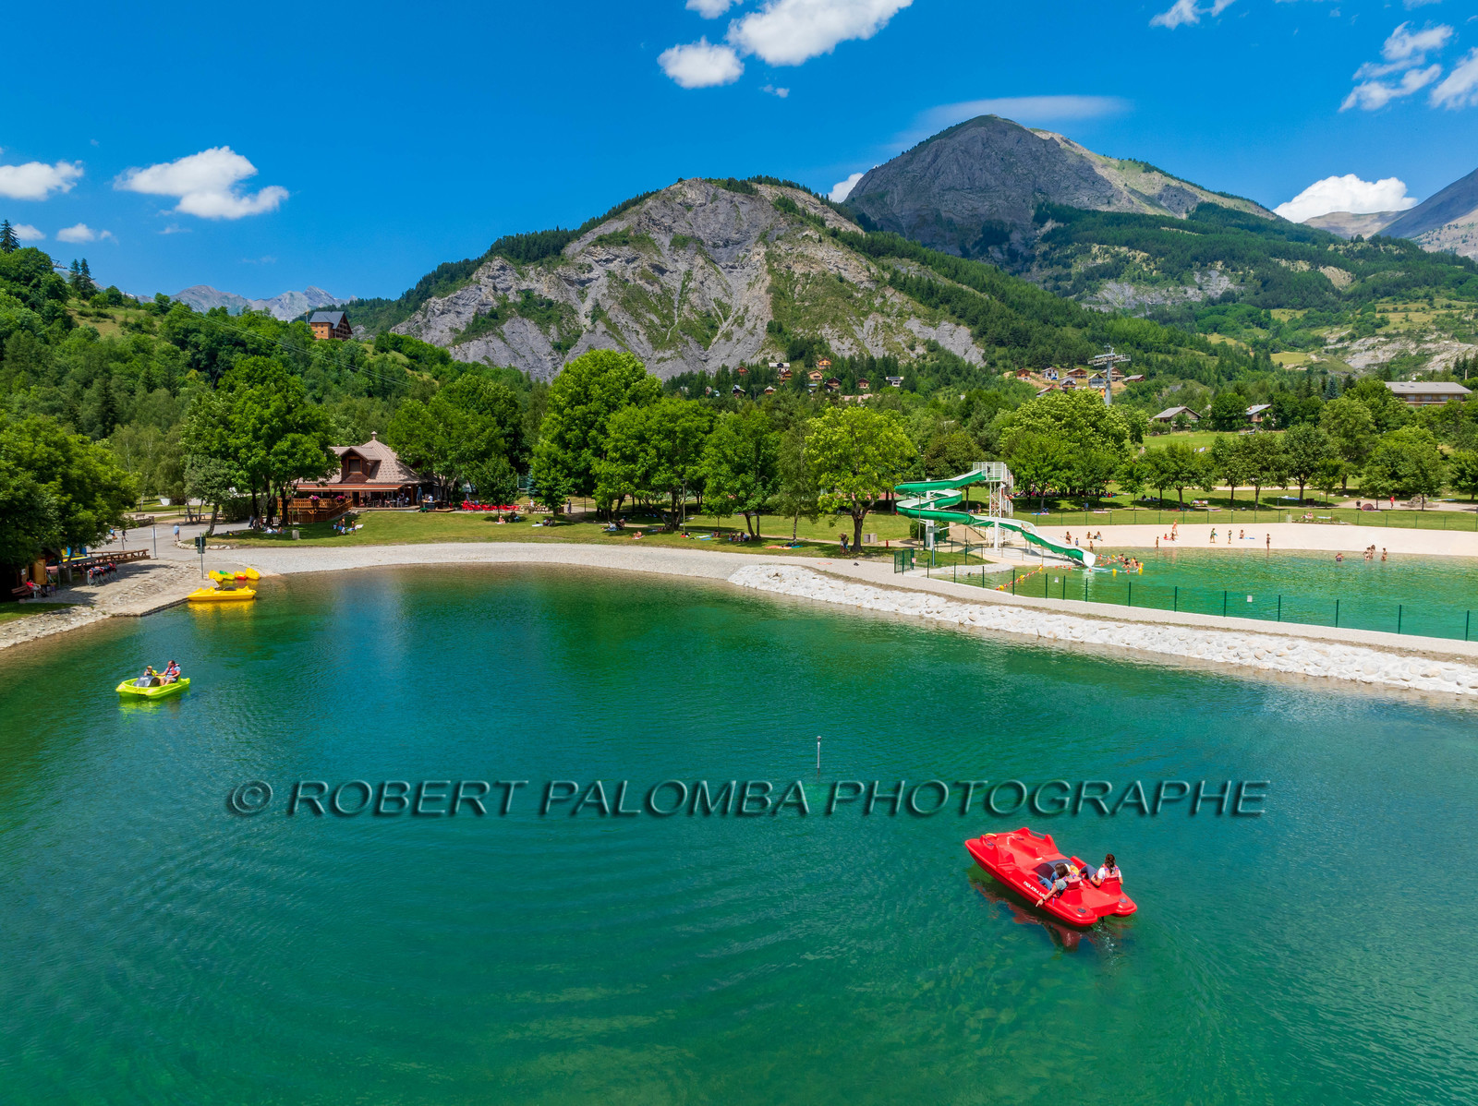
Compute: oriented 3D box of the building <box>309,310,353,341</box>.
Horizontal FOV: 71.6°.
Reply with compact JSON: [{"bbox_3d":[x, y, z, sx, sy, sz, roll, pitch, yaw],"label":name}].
[{"bbox_3d":[-192.764,-106.945,485.000,15.200,14.300,13.800,1,5,11],"label":"building"}]

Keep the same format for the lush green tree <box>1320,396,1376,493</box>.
[{"bbox_3d":[94.657,-16.754,159.152,8.970,15.000,8.790,0,5,0],"label":"lush green tree"}]

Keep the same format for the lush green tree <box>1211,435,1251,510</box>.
[{"bbox_3d":[63.477,-10.533,132.000,5.660,9.490,5.660,0,5,0],"label":"lush green tree"}]

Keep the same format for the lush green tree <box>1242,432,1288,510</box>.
[{"bbox_3d":[62.903,-9.769,122.613,5.670,9.310,5.550,0,5,0],"label":"lush green tree"}]

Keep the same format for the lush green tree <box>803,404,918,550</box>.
[{"bbox_3d":[10.107,-6.204,85.783,9.280,12.160,9.100,0,5,0],"label":"lush green tree"}]

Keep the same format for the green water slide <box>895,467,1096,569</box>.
[{"bbox_3d":[22.900,-3.655,87.702,12.500,7.900,19.000,-2,5,-25],"label":"green water slide"}]

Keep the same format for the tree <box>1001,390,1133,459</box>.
[{"bbox_3d":[47.784,-16.133,149.348,19.600,15.576,18.000,0,5,0],"label":"tree"}]

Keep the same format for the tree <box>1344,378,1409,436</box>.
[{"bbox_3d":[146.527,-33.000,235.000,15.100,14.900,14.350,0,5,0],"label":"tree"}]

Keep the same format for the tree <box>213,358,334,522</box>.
[{"bbox_3d":[-51.960,-12.449,114.356,13.540,18.340,13.270,0,5,0],"label":"tree"}]

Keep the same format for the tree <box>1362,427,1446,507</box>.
[{"bbox_3d":[77.668,-9.898,119.591,9.840,9.680,9.650,0,5,0],"label":"tree"}]

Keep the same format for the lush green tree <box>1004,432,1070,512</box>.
[{"bbox_3d":[37.453,-10.367,129.000,8.150,10.000,8.150,0,5,0],"label":"lush green tree"}]

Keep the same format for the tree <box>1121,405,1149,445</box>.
[{"bbox_3d":[82.217,-26.485,213.523,6.740,8.370,6.610,0,5,0],"label":"tree"}]

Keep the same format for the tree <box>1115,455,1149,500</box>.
[{"bbox_3d":[49.526,-9.021,129.000,4.360,6.860,4.360,0,5,0],"label":"tree"}]

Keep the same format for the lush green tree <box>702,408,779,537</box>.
[{"bbox_3d":[0.223,-7.627,98.467,7.600,12.731,7.200,0,5,0],"label":"lush green tree"}]

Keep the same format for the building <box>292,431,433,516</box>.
[{"bbox_3d":[-45.599,-9.855,124.598,17.300,9.794,14.500,0,5,0],"label":"building"}]

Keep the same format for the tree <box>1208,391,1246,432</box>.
[{"bbox_3d":[148.289,-42.745,310.000,11.010,12.460,11.010,0,5,0],"label":"tree"}]

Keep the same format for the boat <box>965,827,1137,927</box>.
[{"bbox_3d":[6.058,6.306,20.234,1.740,0.800,4.210,-1,5,-16],"label":"boat"}]

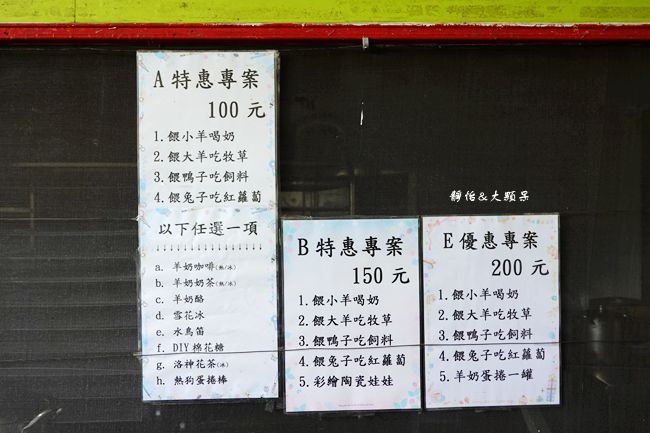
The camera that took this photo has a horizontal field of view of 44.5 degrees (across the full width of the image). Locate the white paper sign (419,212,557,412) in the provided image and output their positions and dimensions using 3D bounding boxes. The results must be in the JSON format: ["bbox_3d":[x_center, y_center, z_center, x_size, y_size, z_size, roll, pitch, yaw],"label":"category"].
[{"bbox_3d":[0.268,0.152,1.272,0.216,0.306,0.005,-1,2,-1],"label":"white paper sign"}]

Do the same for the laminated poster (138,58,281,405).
[{"bbox_3d":[-0.185,0.016,1.258,0.216,0.550,0.005,0,2,-1],"label":"laminated poster"}]

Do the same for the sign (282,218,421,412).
[{"bbox_3d":[0.043,0.158,1.268,0.216,0.306,0.005,-1,2,-1],"label":"sign"}]

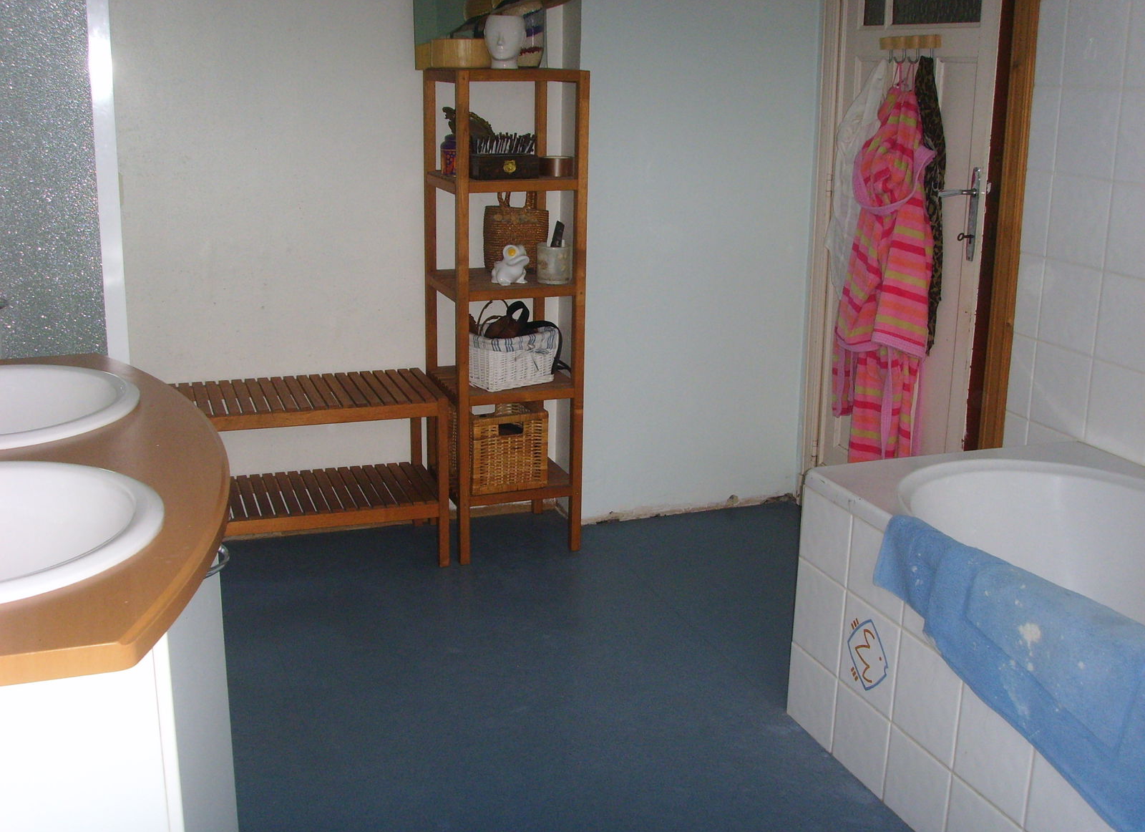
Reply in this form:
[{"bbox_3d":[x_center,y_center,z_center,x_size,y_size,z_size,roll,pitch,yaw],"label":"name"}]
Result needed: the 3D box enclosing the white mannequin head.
[{"bbox_3d":[-0.186,-1.030,3.554,0.116,0.142,0.145,3,15,6],"label":"white mannequin head"}]

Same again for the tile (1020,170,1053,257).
[{"bbox_3d":[1.111,-0.483,3.077,0.010,0.199,0.092,-4,16,-19],"label":"tile"}]

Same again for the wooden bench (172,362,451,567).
[{"bbox_3d":[-0.790,0.177,3.726,0.800,0.499,0.390,-4,16,-19],"label":"wooden bench"}]

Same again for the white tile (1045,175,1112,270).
[{"bbox_3d":[1.159,-0.446,2.949,0.010,0.199,0.195,-4,16,-19],"label":"white tile"}]

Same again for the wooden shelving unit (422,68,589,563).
[{"bbox_3d":[-0.205,-0.301,3.818,0.374,1.394,0.392,-4,16,-19],"label":"wooden shelving unit"}]

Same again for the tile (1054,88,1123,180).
[{"bbox_3d":[1.161,-0.637,2.903,0.010,0.196,0.195,-4,16,-19],"label":"tile"}]

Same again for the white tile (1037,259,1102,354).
[{"bbox_3d":[1.157,-0.253,2.997,0.010,0.198,0.196,-4,16,-19],"label":"white tile"}]

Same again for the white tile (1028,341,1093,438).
[{"bbox_3d":[1.155,-0.061,3.046,0.010,0.198,0.196,-4,16,-19],"label":"white tile"}]

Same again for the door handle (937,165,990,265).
[{"bbox_3d":[0.995,-0.527,3.358,0.056,0.239,0.108,-4,16,-19],"label":"door handle"}]

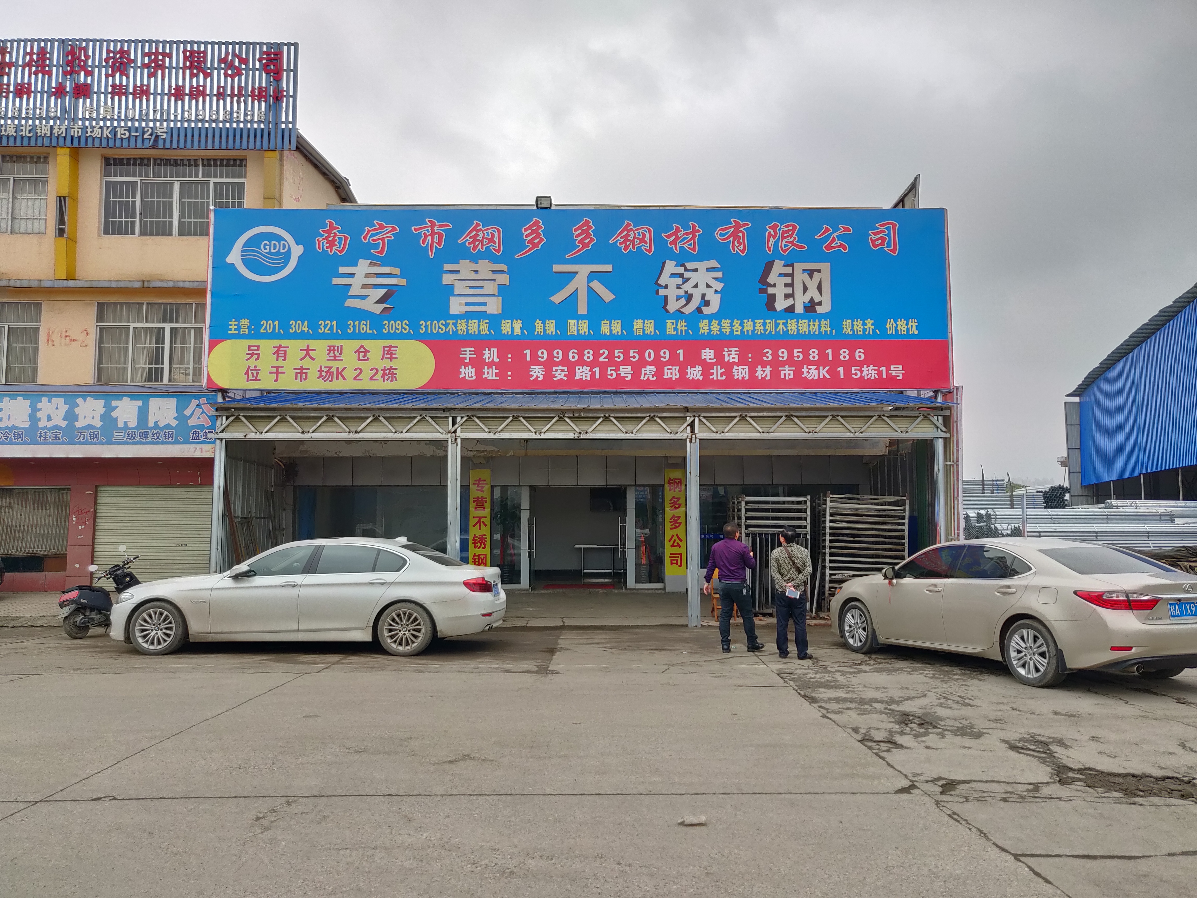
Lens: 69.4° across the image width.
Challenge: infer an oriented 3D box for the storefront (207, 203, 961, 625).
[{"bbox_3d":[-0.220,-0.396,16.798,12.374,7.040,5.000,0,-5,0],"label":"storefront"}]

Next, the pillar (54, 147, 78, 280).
[{"bbox_3d":[-12.012,-5.298,19.535,0.285,3.092,0.350,0,-5,0],"label":"pillar"}]

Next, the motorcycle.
[{"bbox_3d":[-7.312,2.138,12.946,0.720,1.260,1.740,-1,-5,17],"label":"motorcycle"}]

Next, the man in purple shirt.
[{"bbox_3d":[1.790,1.796,11.380,0.720,1.690,0.470,-2,-6,18],"label":"man in purple shirt"}]

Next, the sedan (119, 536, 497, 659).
[{"bbox_3d":[-3.791,1.915,11.669,5.050,1.485,1.910,0,-5,1],"label":"sedan"}]

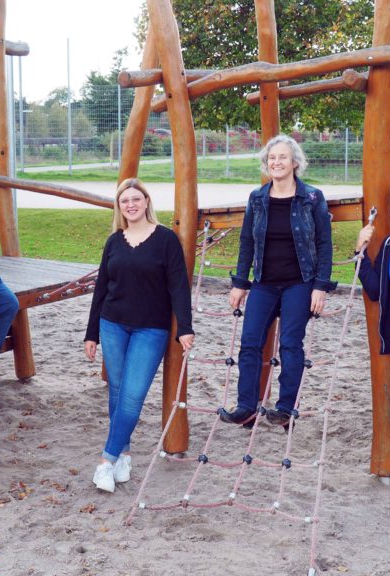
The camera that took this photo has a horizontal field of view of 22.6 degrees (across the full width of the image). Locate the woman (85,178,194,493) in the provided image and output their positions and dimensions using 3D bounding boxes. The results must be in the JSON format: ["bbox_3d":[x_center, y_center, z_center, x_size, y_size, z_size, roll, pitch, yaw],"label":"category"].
[{"bbox_3d":[-0.299,0.252,5.170,0.560,1.640,0.400,1,9,8],"label":"woman"}]

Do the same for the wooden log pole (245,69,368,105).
[{"bbox_3d":[0.762,-1.383,6.877,0.100,0.110,1.334,-5,7,-32],"label":"wooden log pole"}]

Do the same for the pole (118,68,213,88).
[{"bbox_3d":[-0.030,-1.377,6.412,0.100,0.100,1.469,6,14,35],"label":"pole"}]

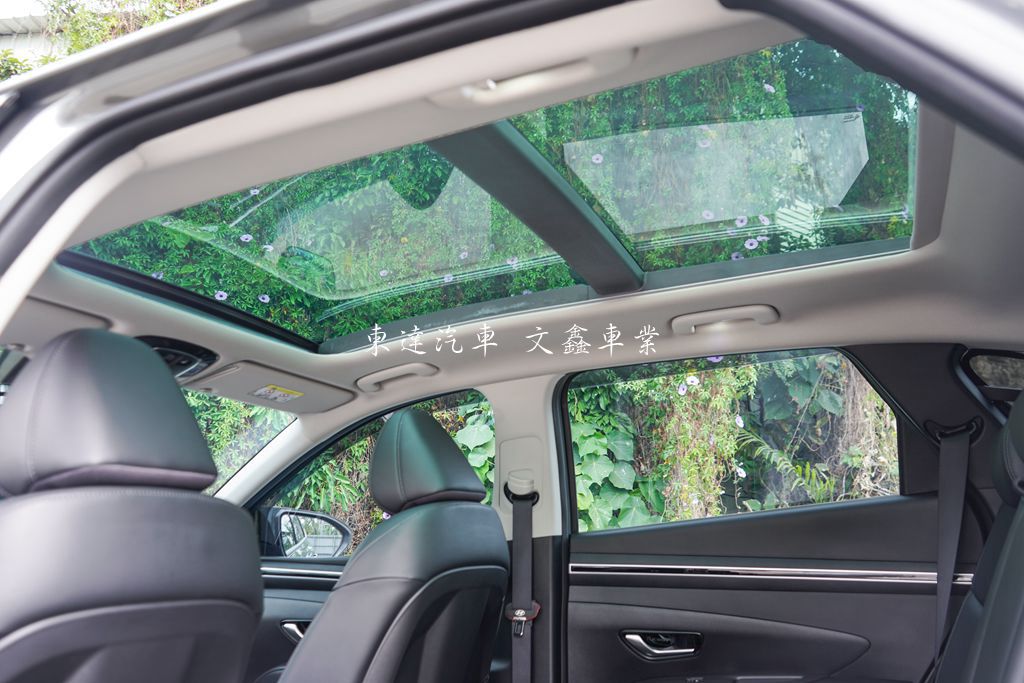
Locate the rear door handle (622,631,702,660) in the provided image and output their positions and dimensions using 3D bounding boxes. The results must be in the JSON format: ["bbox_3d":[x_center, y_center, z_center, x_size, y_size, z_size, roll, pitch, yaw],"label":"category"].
[{"bbox_3d":[0.318,0.643,1.684,0.160,0.055,0.040,-6,-15,24],"label":"rear door handle"}]

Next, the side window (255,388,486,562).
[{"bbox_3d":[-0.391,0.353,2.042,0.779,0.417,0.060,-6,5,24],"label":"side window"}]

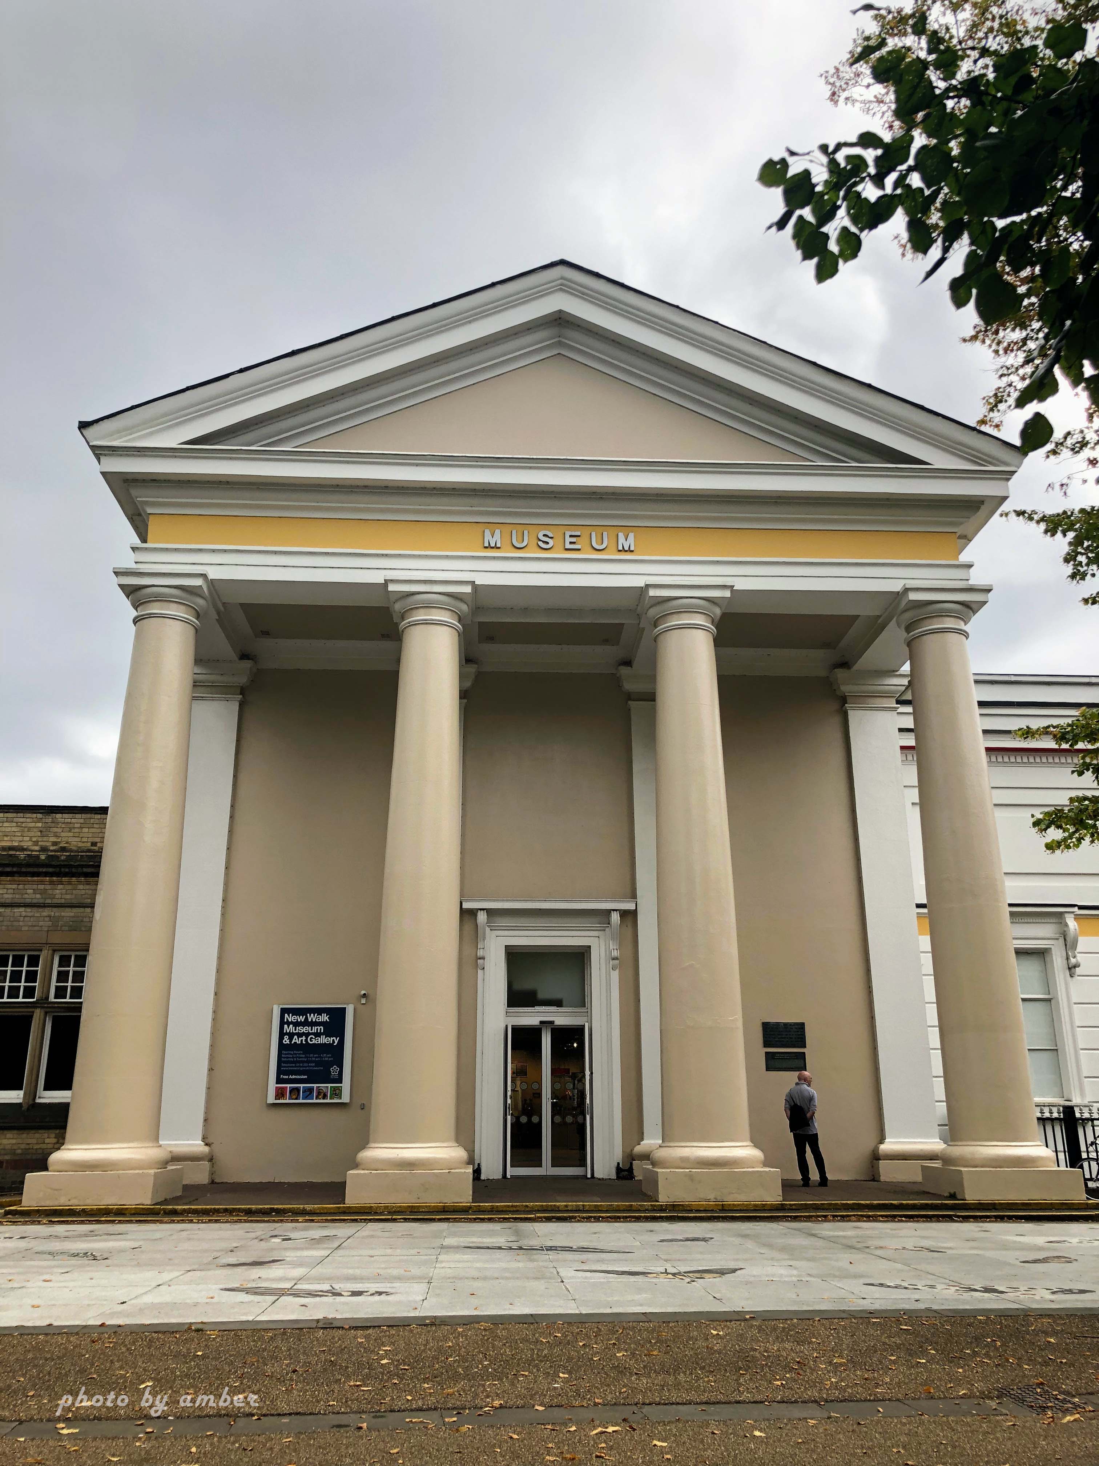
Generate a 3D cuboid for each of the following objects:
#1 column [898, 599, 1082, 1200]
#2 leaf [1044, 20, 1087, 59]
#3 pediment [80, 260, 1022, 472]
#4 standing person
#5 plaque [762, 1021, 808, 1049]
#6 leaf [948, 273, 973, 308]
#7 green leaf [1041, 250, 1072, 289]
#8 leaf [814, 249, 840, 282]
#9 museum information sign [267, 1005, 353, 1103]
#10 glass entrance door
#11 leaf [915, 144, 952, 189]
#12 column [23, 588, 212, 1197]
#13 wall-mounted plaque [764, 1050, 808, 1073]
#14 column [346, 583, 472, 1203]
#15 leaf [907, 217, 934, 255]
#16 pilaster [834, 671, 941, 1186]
[{"bbox_3d":[6.438,2.237,18.400,1.668,9.236,1.668,1,-18,-3],"label":"column"},{"bbox_3d":[1.089,-1.462,2.500,0.085,0.020,0.078,6,-60,21],"label":"leaf"},{"bbox_3d":[0.155,-6.009,20.070,15.157,3.818,1.200,1,-18,-3],"label":"pediment"},{"bbox_3d":[4.095,6.312,18.931,0.540,1.740,0.360,-3,-19,8],"label":"standing person"},{"bbox_3d":[4.033,5.184,20.333,0.742,0.421,0.040,1,-18,-3],"label":"plaque"},{"bbox_3d":[0.919,-0.987,2.650,0.052,0.074,0.020,3,20,18],"label":"leaf"},{"bbox_3d":[1.048,-0.957,2.450,0.064,0.082,0.025,-4,0,10],"label":"green leaf"},{"bbox_3d":[0.632,-1.063,2.700,0.052,0.076,0.020,20,24,5],"label":"leaf"},{"bbox_3d":[-3.963,5.353,19.789,1.344,1.587,0.090,1,-18,-3],"label":"museum information sign"},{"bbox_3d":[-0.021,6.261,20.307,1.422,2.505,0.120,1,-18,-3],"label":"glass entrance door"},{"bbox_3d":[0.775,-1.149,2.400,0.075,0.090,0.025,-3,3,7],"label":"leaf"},{"bbox_3d":[-6.109,2.062,17.765,1.668,9.236,1.668,1,-18,-3],"label":"column"},{"bbox_3d":[4.160,5.768,20.807,0.720,0.320,0.035,1,-18,-3],"label":"wall-mounted plaque"},{"bbox_3d":[-1.913,2.120,17.977,1.668,9.236,1.668,1,-18,-3],"label":"column"},{"bbox_3d":[0.767,-1.027,2.450,0.056,0.080,0.025,-3,1,7],"label":"leaf"},{"bbox_3d":[6.036,3.158,20.889,1.345,8.855,0.476,1,-18,-3],"label":"pilaster"}]

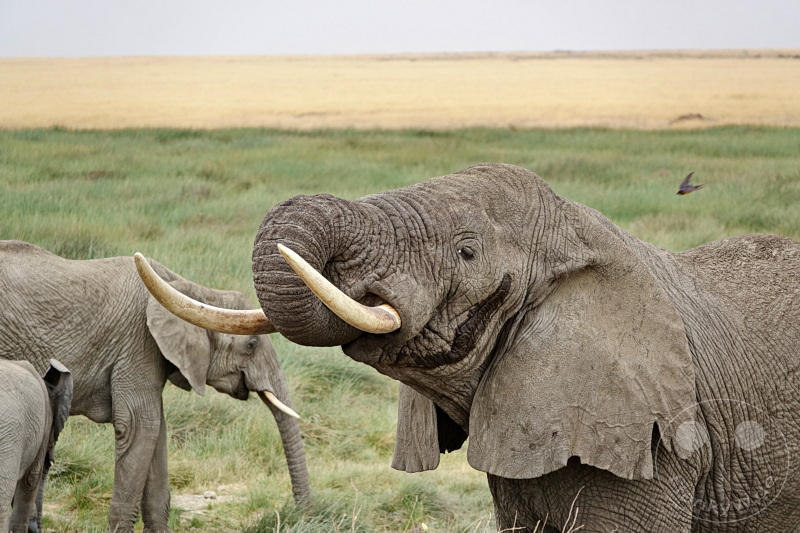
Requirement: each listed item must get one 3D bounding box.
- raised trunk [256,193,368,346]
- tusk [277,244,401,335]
[{"bbox_3d":[-0.397,0.018,31.500,0.500,0.670,0.380,-1,2,-30],"label":"raised trunk"},{"bbox_3d":[-0.279,0.097,31.220,0.140,0.200,0.860,1,-22,42],"label":"tusk"}]

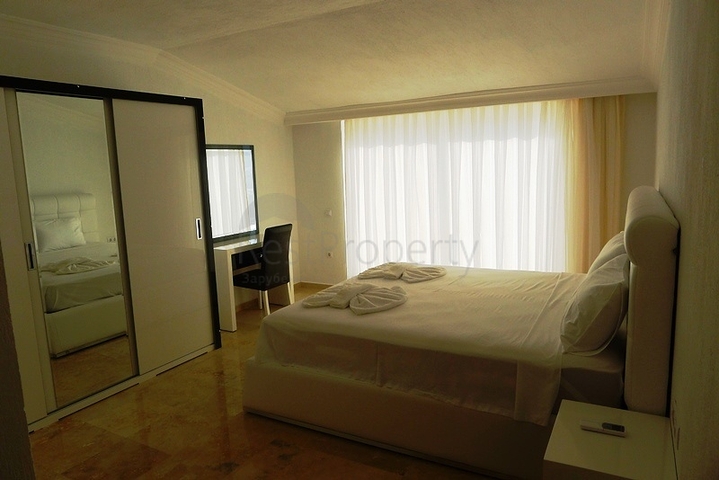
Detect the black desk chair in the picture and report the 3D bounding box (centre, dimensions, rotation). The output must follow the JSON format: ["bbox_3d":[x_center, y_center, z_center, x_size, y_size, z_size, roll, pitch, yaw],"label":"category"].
[{"bbox_3d":[-0.997,0.329,4.897,0.569,0.956,0.467,2,9,27],"label":"black desk chair"}]

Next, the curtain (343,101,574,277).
[{"bbox_3d":[0.928,-0.340,5.137,2.475,2.044,0.117,2,9,27],"label":"curtain"}]

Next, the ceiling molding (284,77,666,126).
[{"bbox_3d":[0.749,-1.351,4.797,3.800,0.140,0.140,2,9,29],"label":"ceiling molding"}]

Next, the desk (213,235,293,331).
[{"bbox_3d":[-1.135,0.407,4.998,0.397,0.783,0.993,2,9,27],"label":"desk"}]

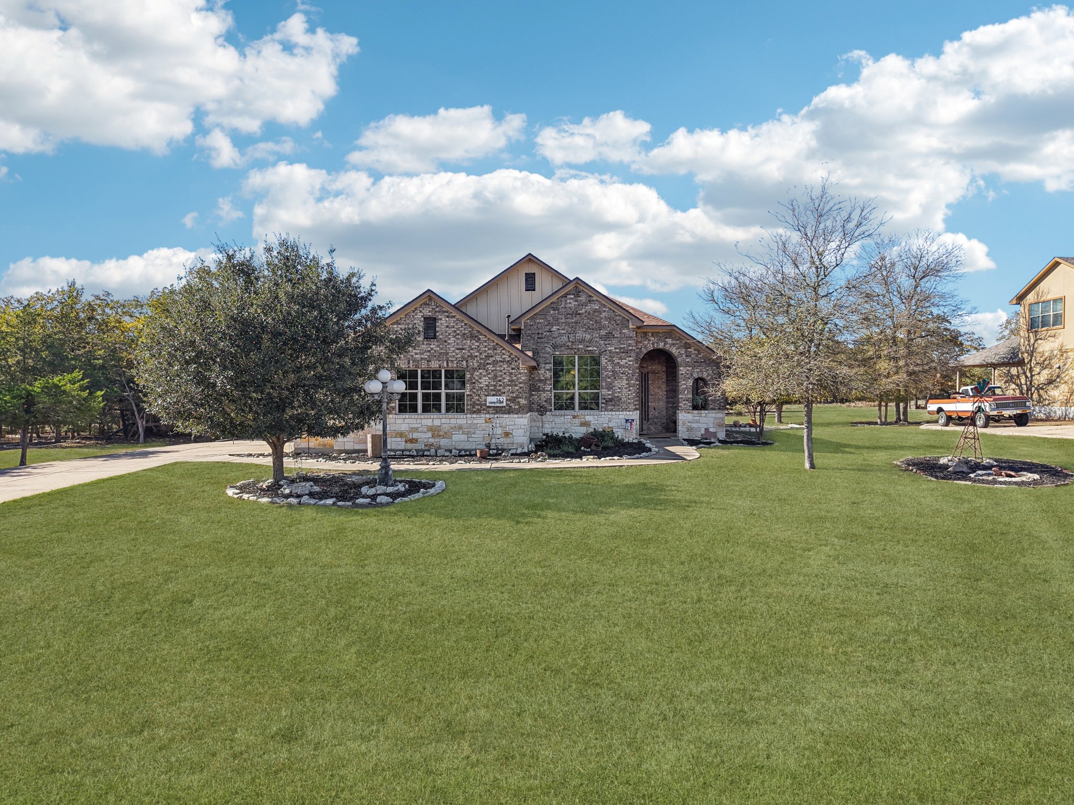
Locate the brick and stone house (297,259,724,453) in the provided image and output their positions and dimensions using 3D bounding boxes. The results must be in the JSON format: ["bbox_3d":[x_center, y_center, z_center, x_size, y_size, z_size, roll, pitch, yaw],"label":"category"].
[{"bbox_3d":[-0.700,-2.150,31.600,15.600,7.600,15.000,0,0,-2],"label":"brick and stone house"}]

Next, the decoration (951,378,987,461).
[{"bbox_3d":[11.640,0.460,20.000,0.850,2.210,0.750,0,0,-27],"label":"decoration"}]

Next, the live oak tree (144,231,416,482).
[{"bbox_3d":[-5.950,-1.010,16.900,6.100,5.580,5.900,0,0,0],"label":"live oak tree"}]

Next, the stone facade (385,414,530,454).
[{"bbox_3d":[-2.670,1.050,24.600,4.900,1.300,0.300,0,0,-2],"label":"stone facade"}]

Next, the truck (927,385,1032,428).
[{"bbox_3d":[20.600,0.180,34.900,2.000,1.900,5.300,0,0,2],"label":"truck"}]

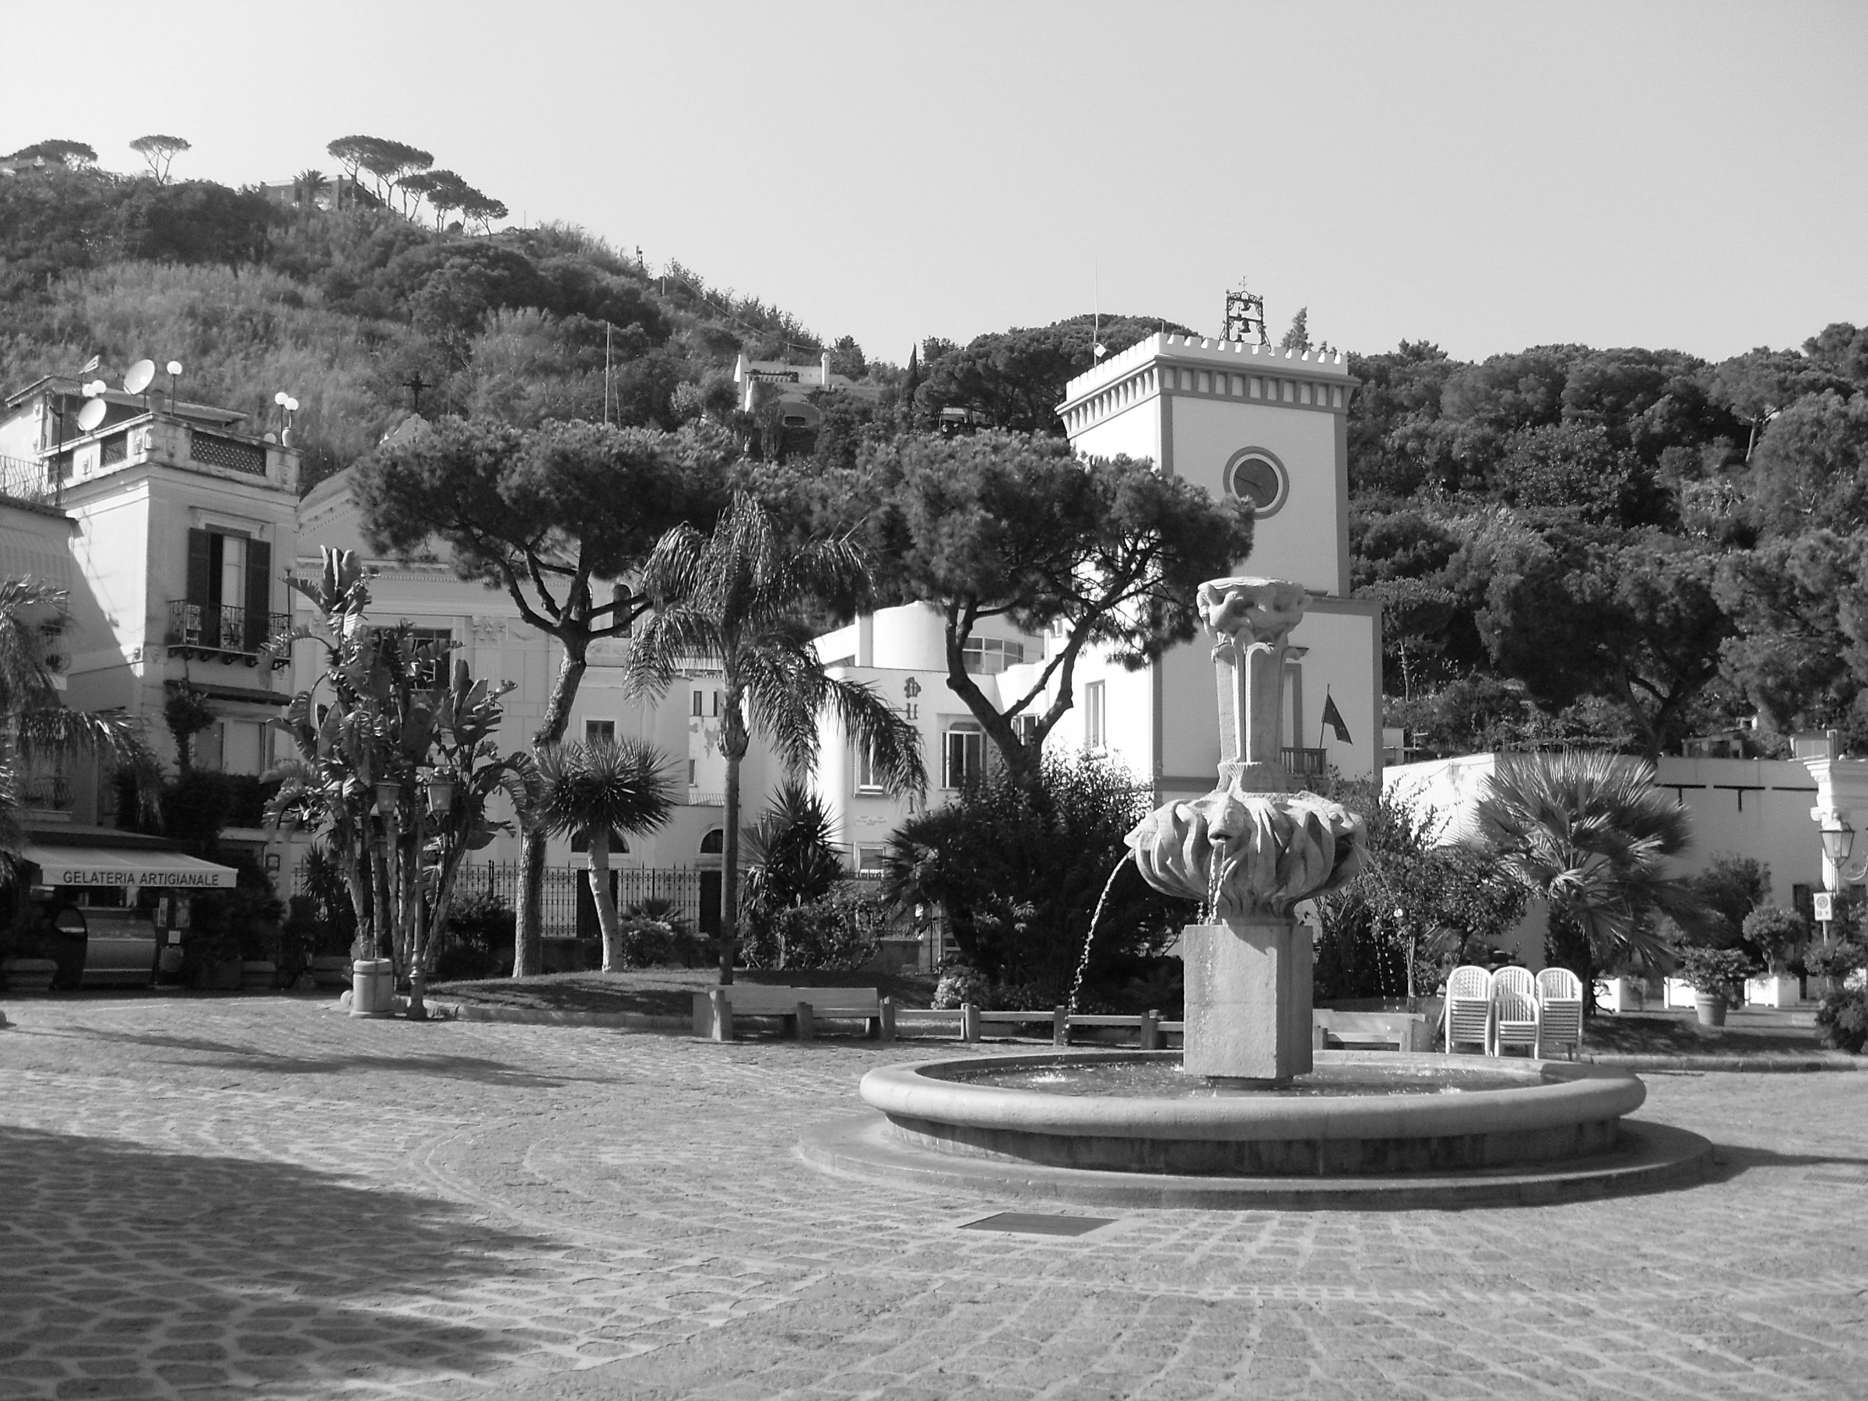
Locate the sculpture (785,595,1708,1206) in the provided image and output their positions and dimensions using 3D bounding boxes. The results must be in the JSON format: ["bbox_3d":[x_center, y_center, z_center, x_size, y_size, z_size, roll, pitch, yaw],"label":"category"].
[{"bbox_3d":[2.362,1.194,15.573,6.550,4.400,6.550,-1,-7,9],"label":"sculpture"}]

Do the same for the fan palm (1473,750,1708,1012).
[{"bbox_3d":[9.431,2.653,29.886,3.300,3.850,3.300,0,-6,0],"label":"fan palm"}]

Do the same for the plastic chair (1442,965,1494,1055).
[{"bbox_3d":[5.975,3.588,22.939,0.560,1.260,0.680,-2,-7,11],"label":"plastic chair"}]

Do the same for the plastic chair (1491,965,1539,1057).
[{"bbox_3d":[6.413,3.542,22.642,0.540,1.280,0.720,-2,-7,11],"label":"plastic chair"}]

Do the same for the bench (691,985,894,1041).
[{"bbox_3d":[-2.205,4.857,31.857,2.950,0.860,0.700,0,-6,-2],"label":"bench"}]

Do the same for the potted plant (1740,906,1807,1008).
[{"bbox_3d":[14.196,4.329,34.726,1.100,1.750,1.050,0,-6,0],"label":"potted plant"}]

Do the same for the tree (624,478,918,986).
[{"bbox_3d":[-2.504,0.802,35.133,4.900,8.500,4.800,0,-6,0],"label":"tree"}]

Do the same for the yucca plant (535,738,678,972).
[{"bbox_3d":[-6.157,2.969,38.916,2.600,4.450,2.600,0,-6,0],"label":"yucca plant"}]

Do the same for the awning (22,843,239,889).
[{"bbox_3d":[-14.845,3.083,37.902,3.450,0.780,2.000,5,-8,-38],"label":"awning"}]

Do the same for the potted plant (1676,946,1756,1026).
[{"bbox_3d":[10.771,3.950,28.330,1.070,1.130,1.050,0,-6,0],"label":"potted plant"}]

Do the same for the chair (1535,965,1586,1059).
[{"bbox_3d":[6.935,3.566,22.740,0.560,1.250,0.680,-1,-7,10],"label":"chair"}]

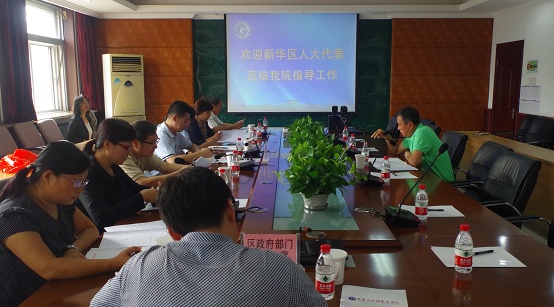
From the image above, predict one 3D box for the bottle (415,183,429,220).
[{"bbox_3d":[0.711,0.247,2.332,0.061,0.177,0.061,0,9,0],"label":"bottle"}]

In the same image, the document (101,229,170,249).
[{"bbox_3d":[-0.607,0.367,2.086,0.300,0.015,0.210,-2,9,-10],"label":"document"}]

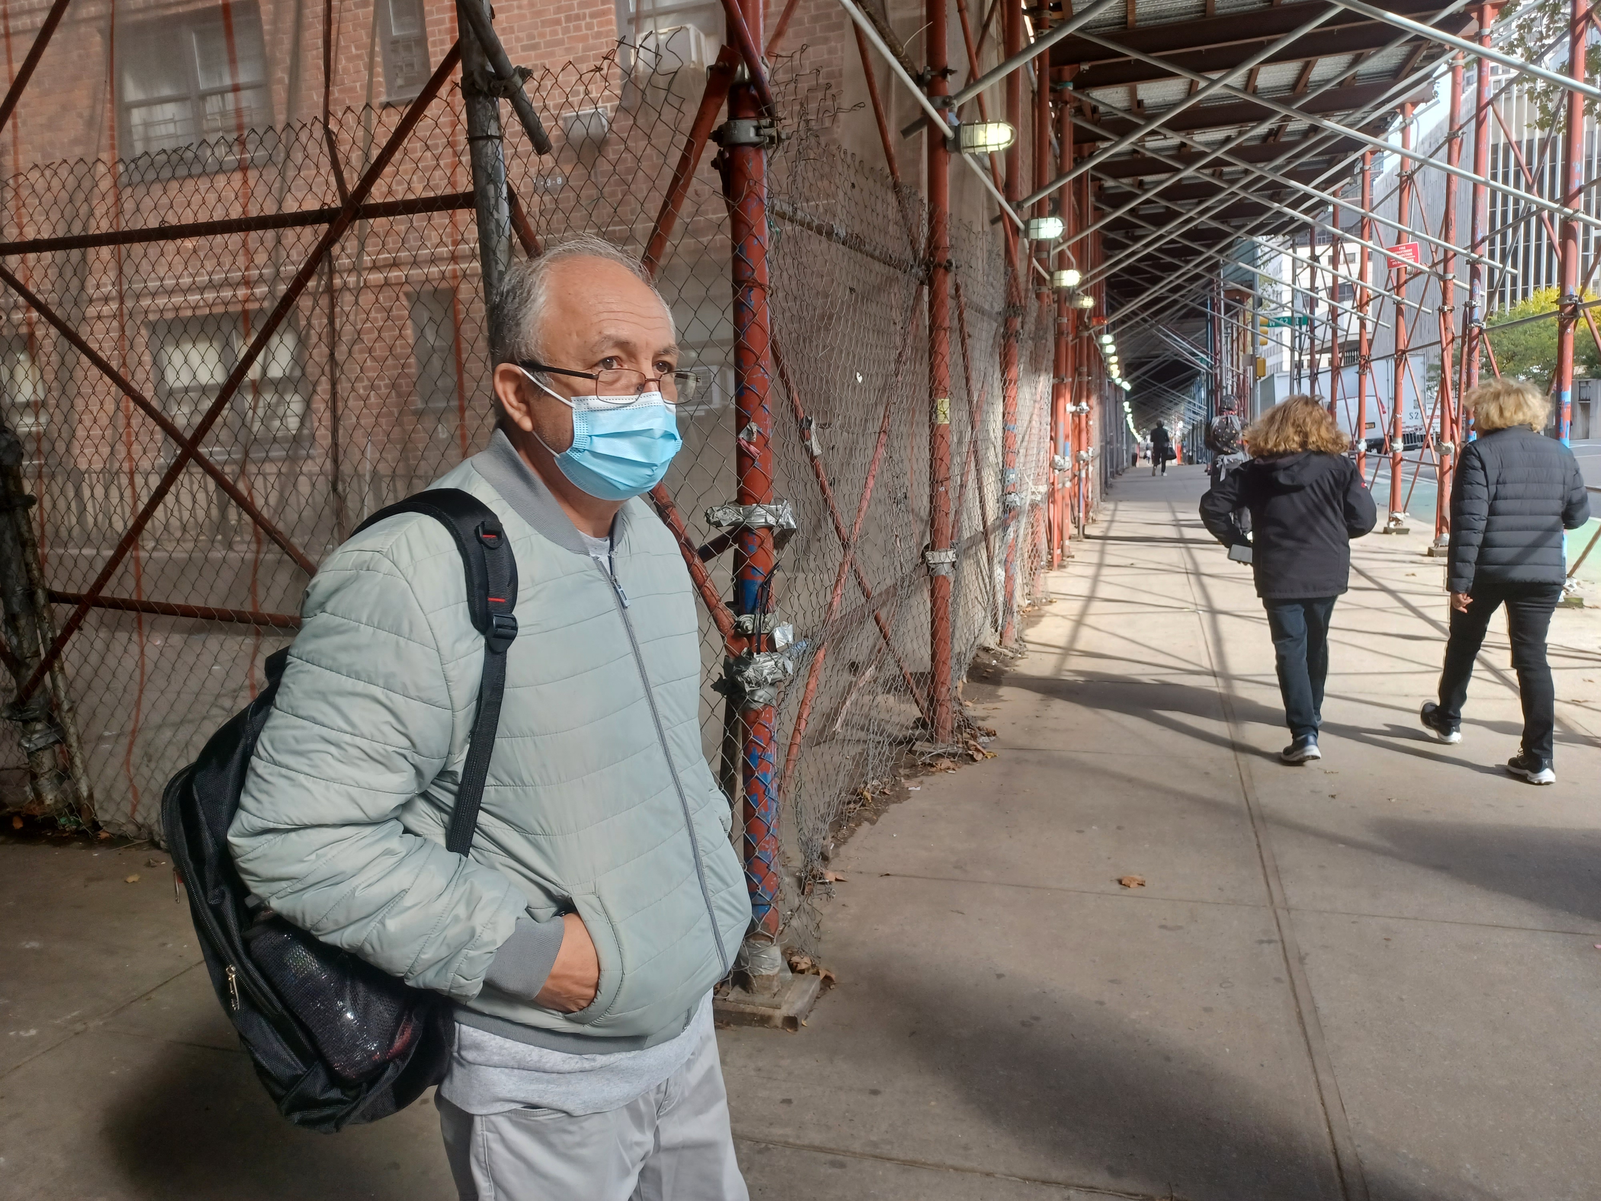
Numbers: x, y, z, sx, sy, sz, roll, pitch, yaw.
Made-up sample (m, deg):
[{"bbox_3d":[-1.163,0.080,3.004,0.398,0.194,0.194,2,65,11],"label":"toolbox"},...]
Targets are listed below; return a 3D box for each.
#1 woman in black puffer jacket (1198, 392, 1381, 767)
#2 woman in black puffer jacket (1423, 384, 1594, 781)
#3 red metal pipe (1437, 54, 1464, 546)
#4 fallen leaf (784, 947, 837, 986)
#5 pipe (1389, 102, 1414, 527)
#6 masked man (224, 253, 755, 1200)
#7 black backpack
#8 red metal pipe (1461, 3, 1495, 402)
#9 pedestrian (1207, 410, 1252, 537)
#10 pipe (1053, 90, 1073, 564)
[{"bbox_3d":[2.270,-0.123,5.345,0.760,1.630,0.500,-1,9,17],"label":"woman in black puffer jacket"},{"bbox_3d":[3.034,-0.109,4.959,0.580,1.660,0.620,-1,9,17],"label":"woman in black puffer jacket"},{"bbox_3d":[7.194,-3.200,12.774,0.110,5.366,0.110,-1,9,17],"label":"red metal pipe"},{"bbox_3d":[0.035,1.032,3.251,0.140,0.055,0.120,-3,8,0],"label":"fallen leaf"},{"bbox_3d":[8.061,-3.726,15.471,0.110,5.609,0.110,0,8,17],"label":"pipe"},{"bbox_3d":[-0.260,0.500,1.290,0.400,1.700,0.540,3,10,37],"label":"masked man"},{"bbox_3d":[-0.485,0.205,1.250,0.340,0.600,0.330,3,10,37],"label":"black backpack"},{"bbox_3d":[6.812,-3.111,11.690,0.110,5.512,0.110,0,9,17],"label":"red metal pipe"},{"bbox_3d":[5.057,-1.437,13.608,0.580,1.780,0.450,-1,9,17],"label":"pedestrian"},{"bbox_3d":[2.880,-2.903,12.653,0.110,5.084,0.110,2,8,17],"label":"pipe"}]

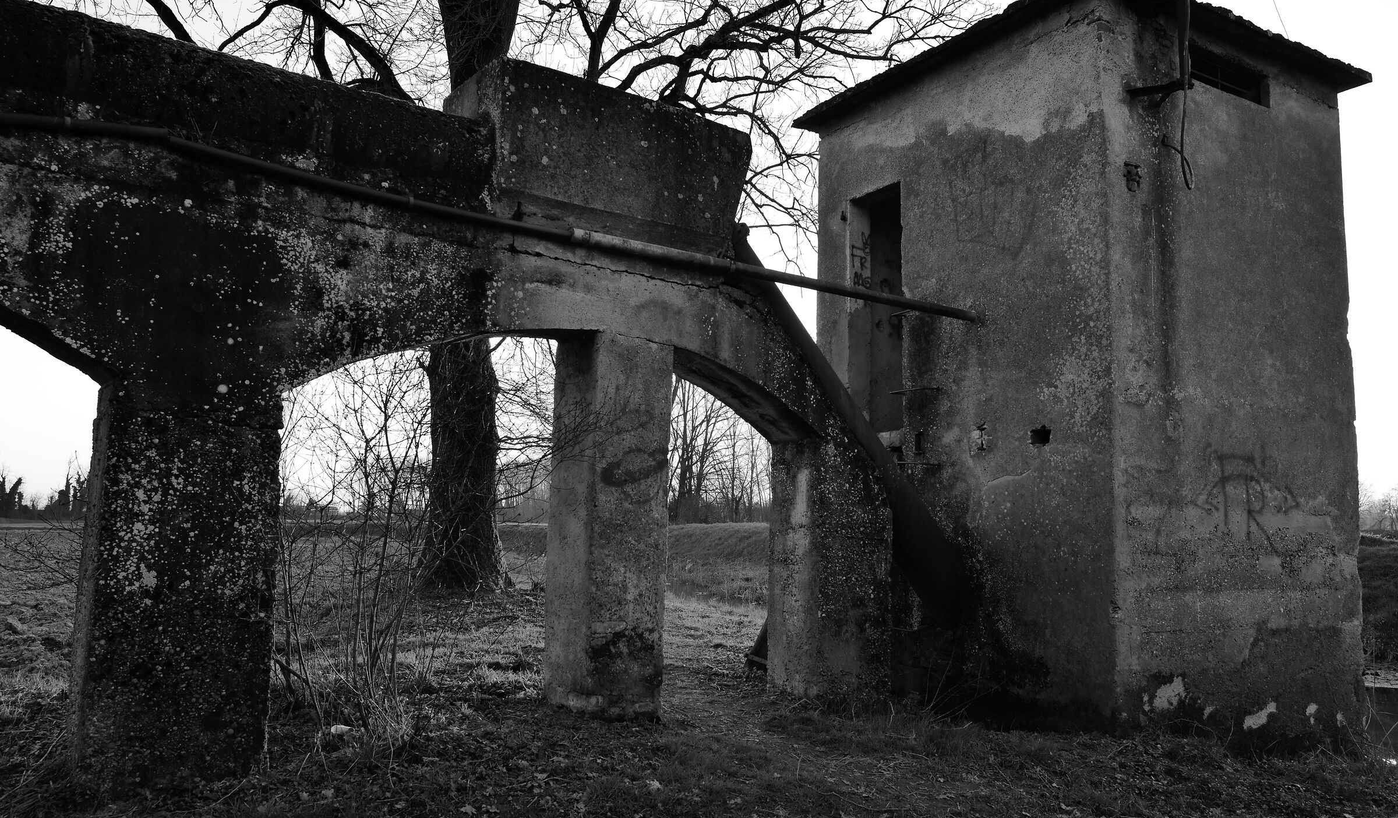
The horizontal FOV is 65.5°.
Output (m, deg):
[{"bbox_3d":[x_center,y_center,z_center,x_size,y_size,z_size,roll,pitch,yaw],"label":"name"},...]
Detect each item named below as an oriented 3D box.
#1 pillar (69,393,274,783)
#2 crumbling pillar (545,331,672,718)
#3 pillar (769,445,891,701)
[{"bbox_3d":[-2.625,0.839,5.483,0.770,1.900,0.560,6,-8,-36],"label":"pillar"},{"bbox_3d":[-0.582,0.745,7.004,0.550,2.340,0.540,6,-8,-36],"label":"crumbling pillar"},{"bbox_3d":[0.981,1.173,8.125,0.735,1.830,0.535,6,-8,-36],"label":"pillar"}]

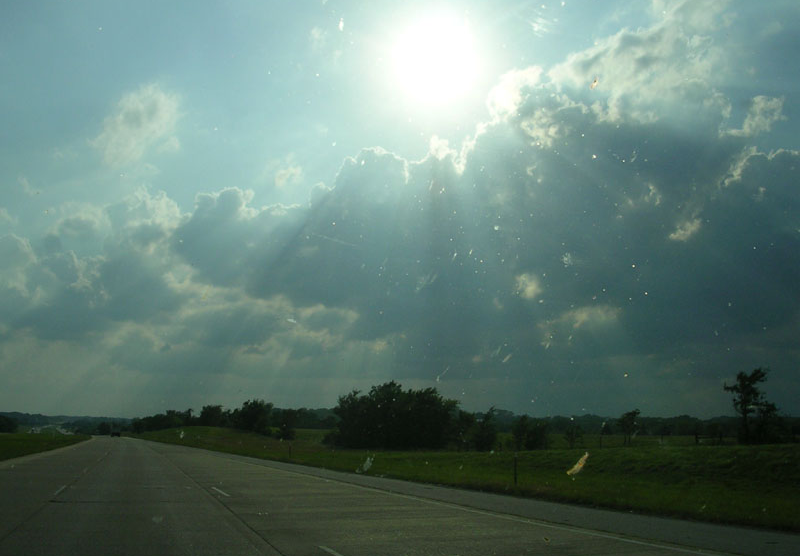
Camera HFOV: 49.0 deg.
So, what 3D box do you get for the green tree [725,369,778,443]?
[{"bbox_3d":[22.749,8.439,56.983,3.380,5.160,3.210,-3,-11,21],"label":"green tree"}]

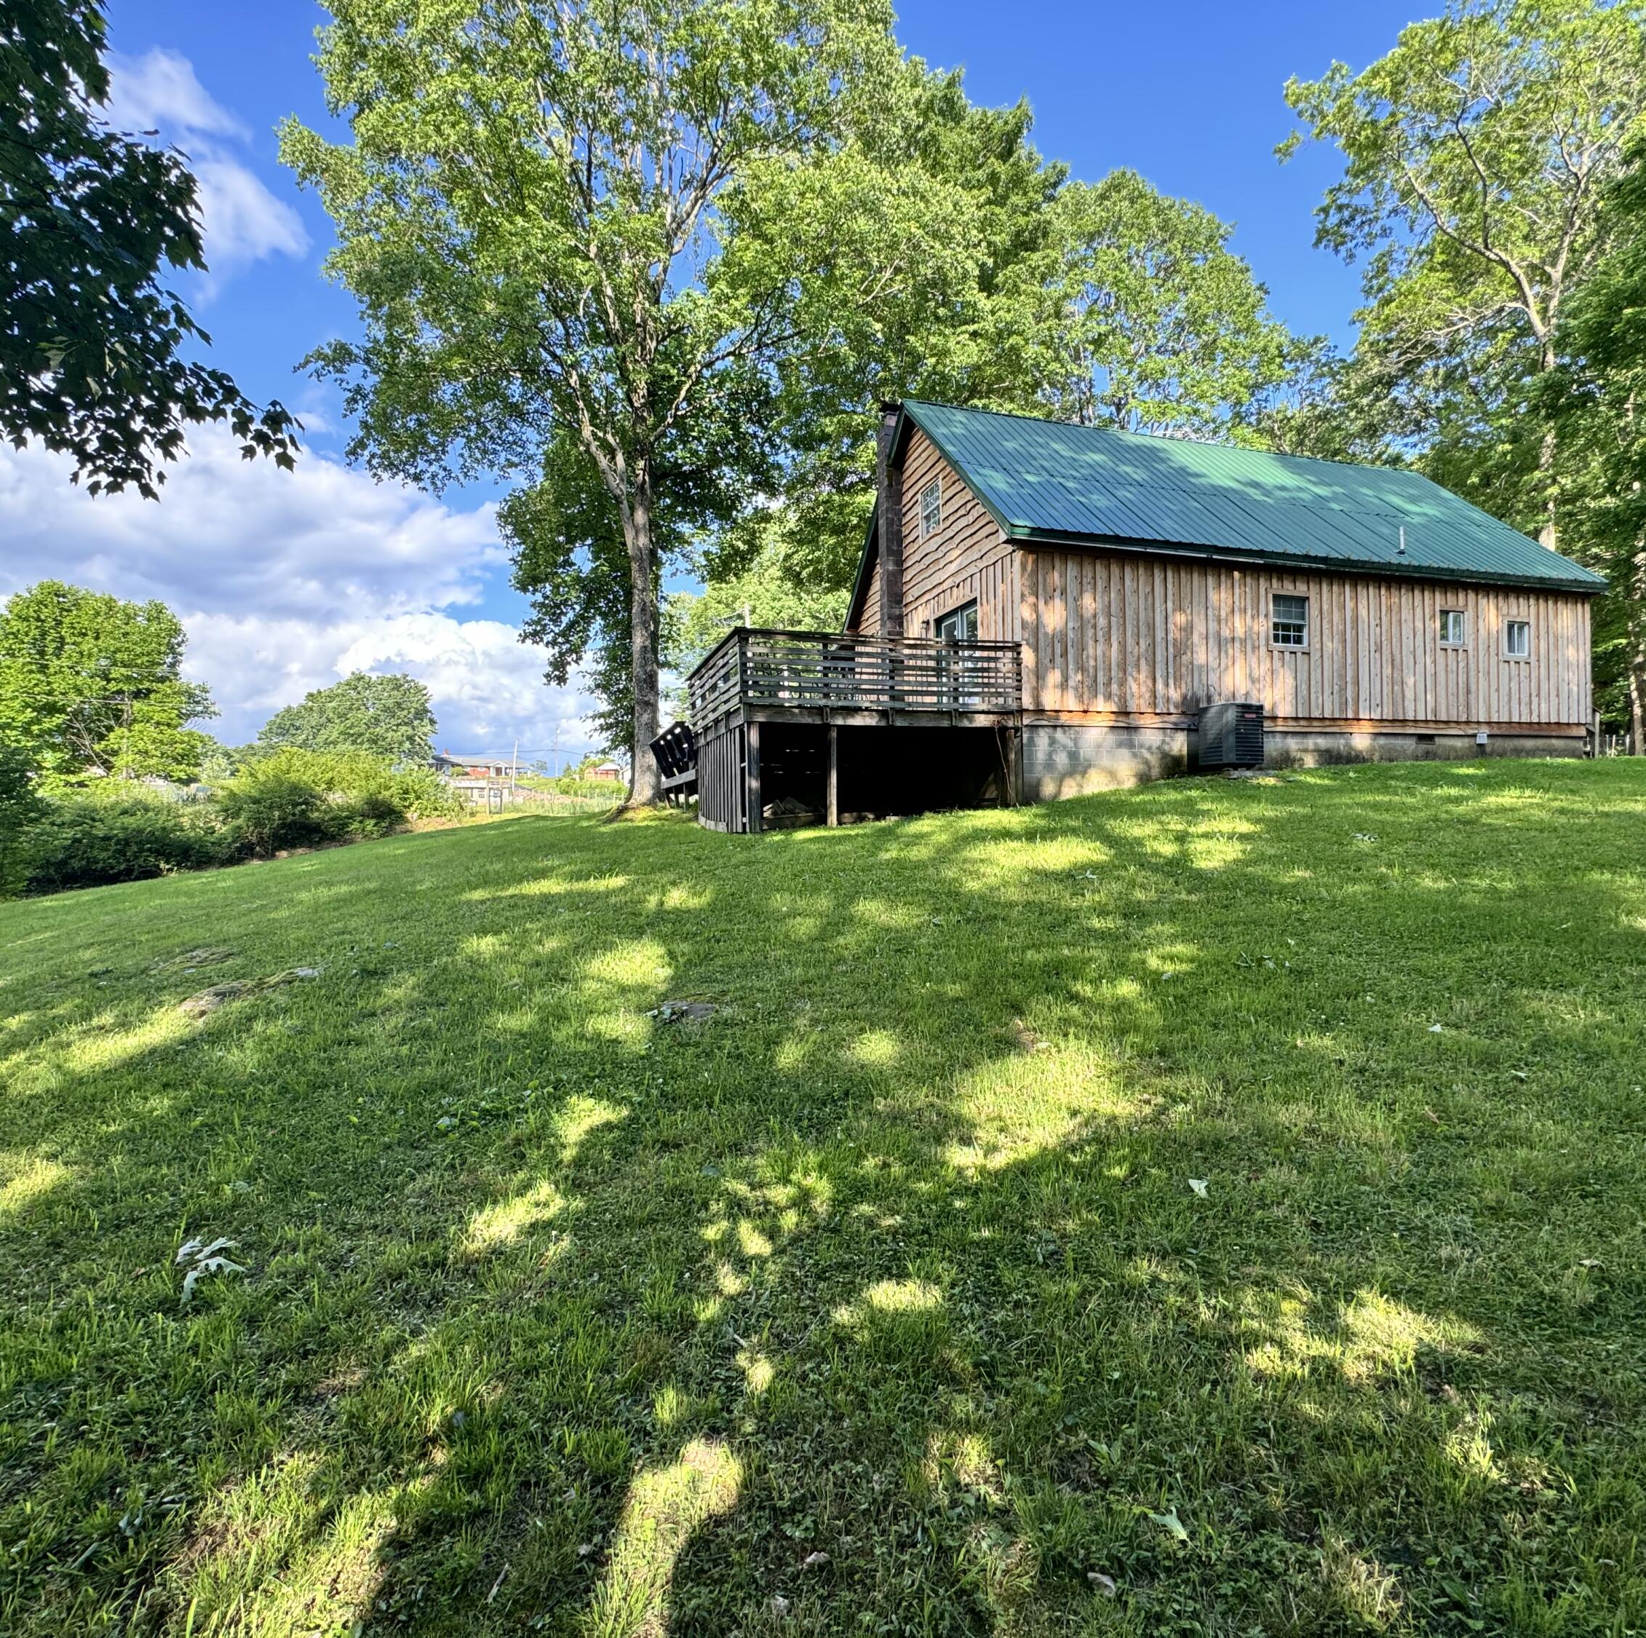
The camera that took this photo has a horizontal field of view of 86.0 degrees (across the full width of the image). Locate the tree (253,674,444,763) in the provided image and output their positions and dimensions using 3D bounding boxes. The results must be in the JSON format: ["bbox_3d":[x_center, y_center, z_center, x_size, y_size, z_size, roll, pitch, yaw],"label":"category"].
[{"bbox_3d":[-45.891,-8.784,85.000,15.500,11.000,15.500,-1,-1,-28],"label":"tree"}]

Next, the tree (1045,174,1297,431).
[{"bbox_3d":[11.975,-11.152,29.913,9.500,21.800,9.500,-1,0,23],"label":"tree"}]

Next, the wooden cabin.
[{"bbox_3d":[5.810,-3.914,17.847,17.095,7.991,7.485,-1,0,-18],"label":"wooden cabin"}]

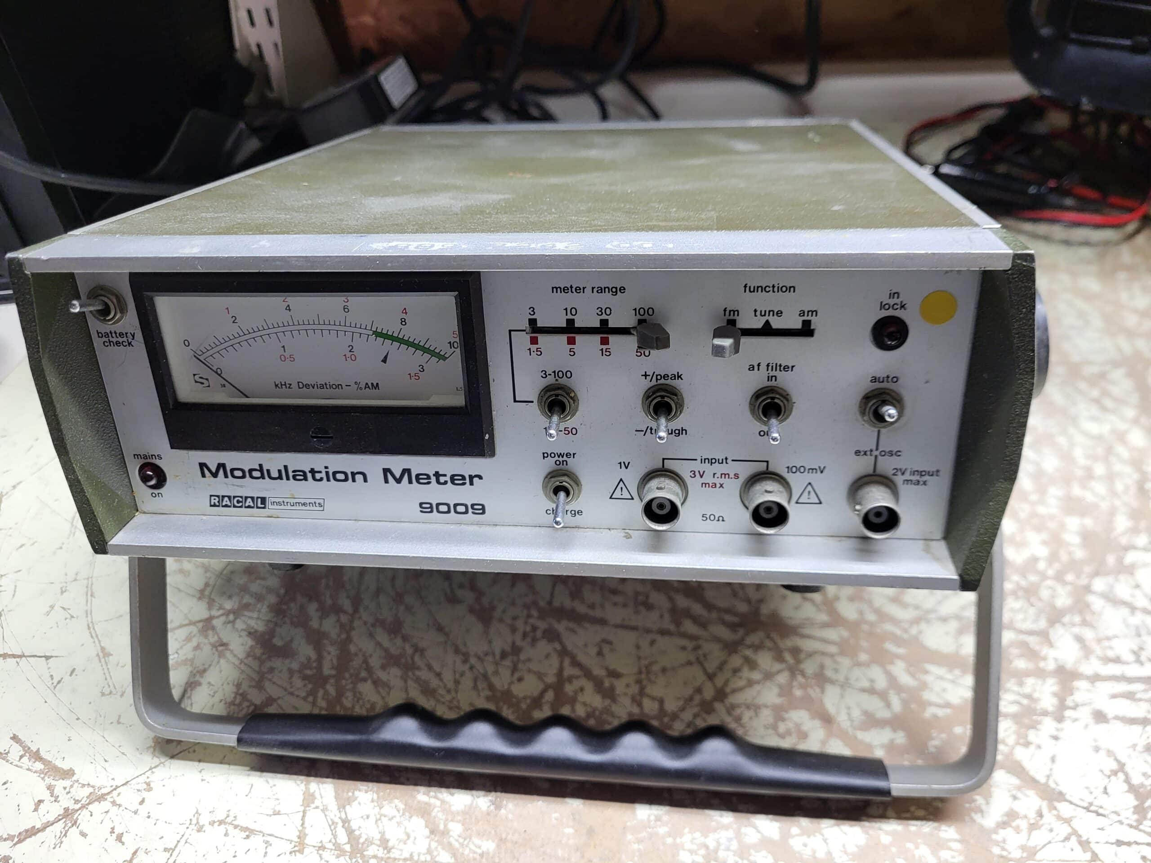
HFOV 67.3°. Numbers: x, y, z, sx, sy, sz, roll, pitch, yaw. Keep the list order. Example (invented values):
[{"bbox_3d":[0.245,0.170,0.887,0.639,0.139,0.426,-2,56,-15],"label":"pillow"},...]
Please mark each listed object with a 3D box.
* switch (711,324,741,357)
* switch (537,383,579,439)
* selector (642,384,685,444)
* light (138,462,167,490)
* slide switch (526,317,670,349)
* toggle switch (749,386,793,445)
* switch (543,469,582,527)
[{"bbox_3d":[0.035,-0.021,0.199,0.006,0.006,0.010,1,24,8],"label":"switch"},{"bbox_3d":[-0.005,-0.005,0.212,0.010,0.011,0.013,1,24,8],"label":"switch"},{"bbox_3d":[0.021,-0.004,0.208,0.010,0.011,0.013,1,24,8],"label":"selector"},{"bbox_3d":[-0.119,0.013,0.242,0.008,0.008,0.003,1,24,8],"label":"light"},{"bbox_3d":[0.005,-0.022,0.205,0.035,0.006,0.009,1,24,8],"label":"slide switch"},{"bbox_3d":[0.047,-0.004,0.205,0.010,0.011,0.013,1,24,8],"label":"toggle switch"},{"bbox_3d":[-0.004,0.017,0.222,0.010,0.011,0.013,1,24,8],"label":"switch"}]

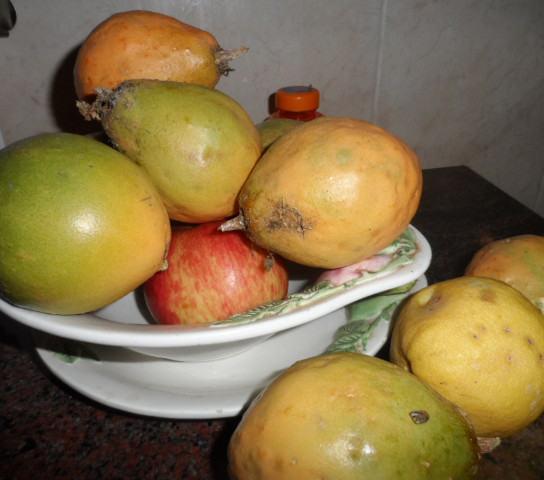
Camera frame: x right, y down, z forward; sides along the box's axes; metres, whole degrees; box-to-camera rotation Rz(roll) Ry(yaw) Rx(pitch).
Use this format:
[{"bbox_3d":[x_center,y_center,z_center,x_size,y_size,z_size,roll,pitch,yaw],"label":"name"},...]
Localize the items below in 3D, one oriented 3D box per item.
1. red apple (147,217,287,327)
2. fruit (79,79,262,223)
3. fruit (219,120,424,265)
[{"bbox_3d":[-0.029,0.022,0.236,0.076,0.068,0.076,-1,27,0],"label":"red apple"},{"bbox_3d":[-0.062,-0.055,0.274,0.121,0.075,0.075,34,35,7],"label":"fruit"},{"bbox_3d":[0.033,-0.028,0.264,0.121,0.084,0.084,-15,29,-9],"label":"fruit"}]

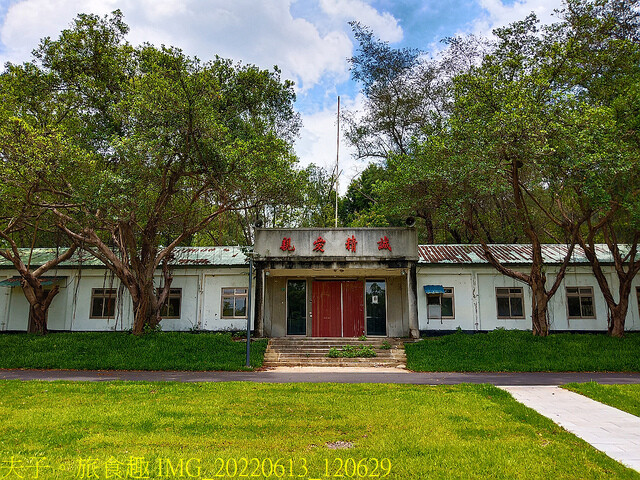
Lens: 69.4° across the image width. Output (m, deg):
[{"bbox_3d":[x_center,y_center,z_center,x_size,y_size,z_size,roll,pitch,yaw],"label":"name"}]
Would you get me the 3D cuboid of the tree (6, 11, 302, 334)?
[{"bbox_3d":[-7.150,-2.857,20.124,12.400,13.600,11.300,0,-10,0],"label":"tree"}]

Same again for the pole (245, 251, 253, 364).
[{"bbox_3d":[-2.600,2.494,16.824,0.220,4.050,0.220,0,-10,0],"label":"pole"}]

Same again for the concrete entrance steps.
[{"bbox_3d":[0.570,4.262,17.675,5.200,0.950,1.900,0,-10,0],"label":"concrete entrance steps"}]

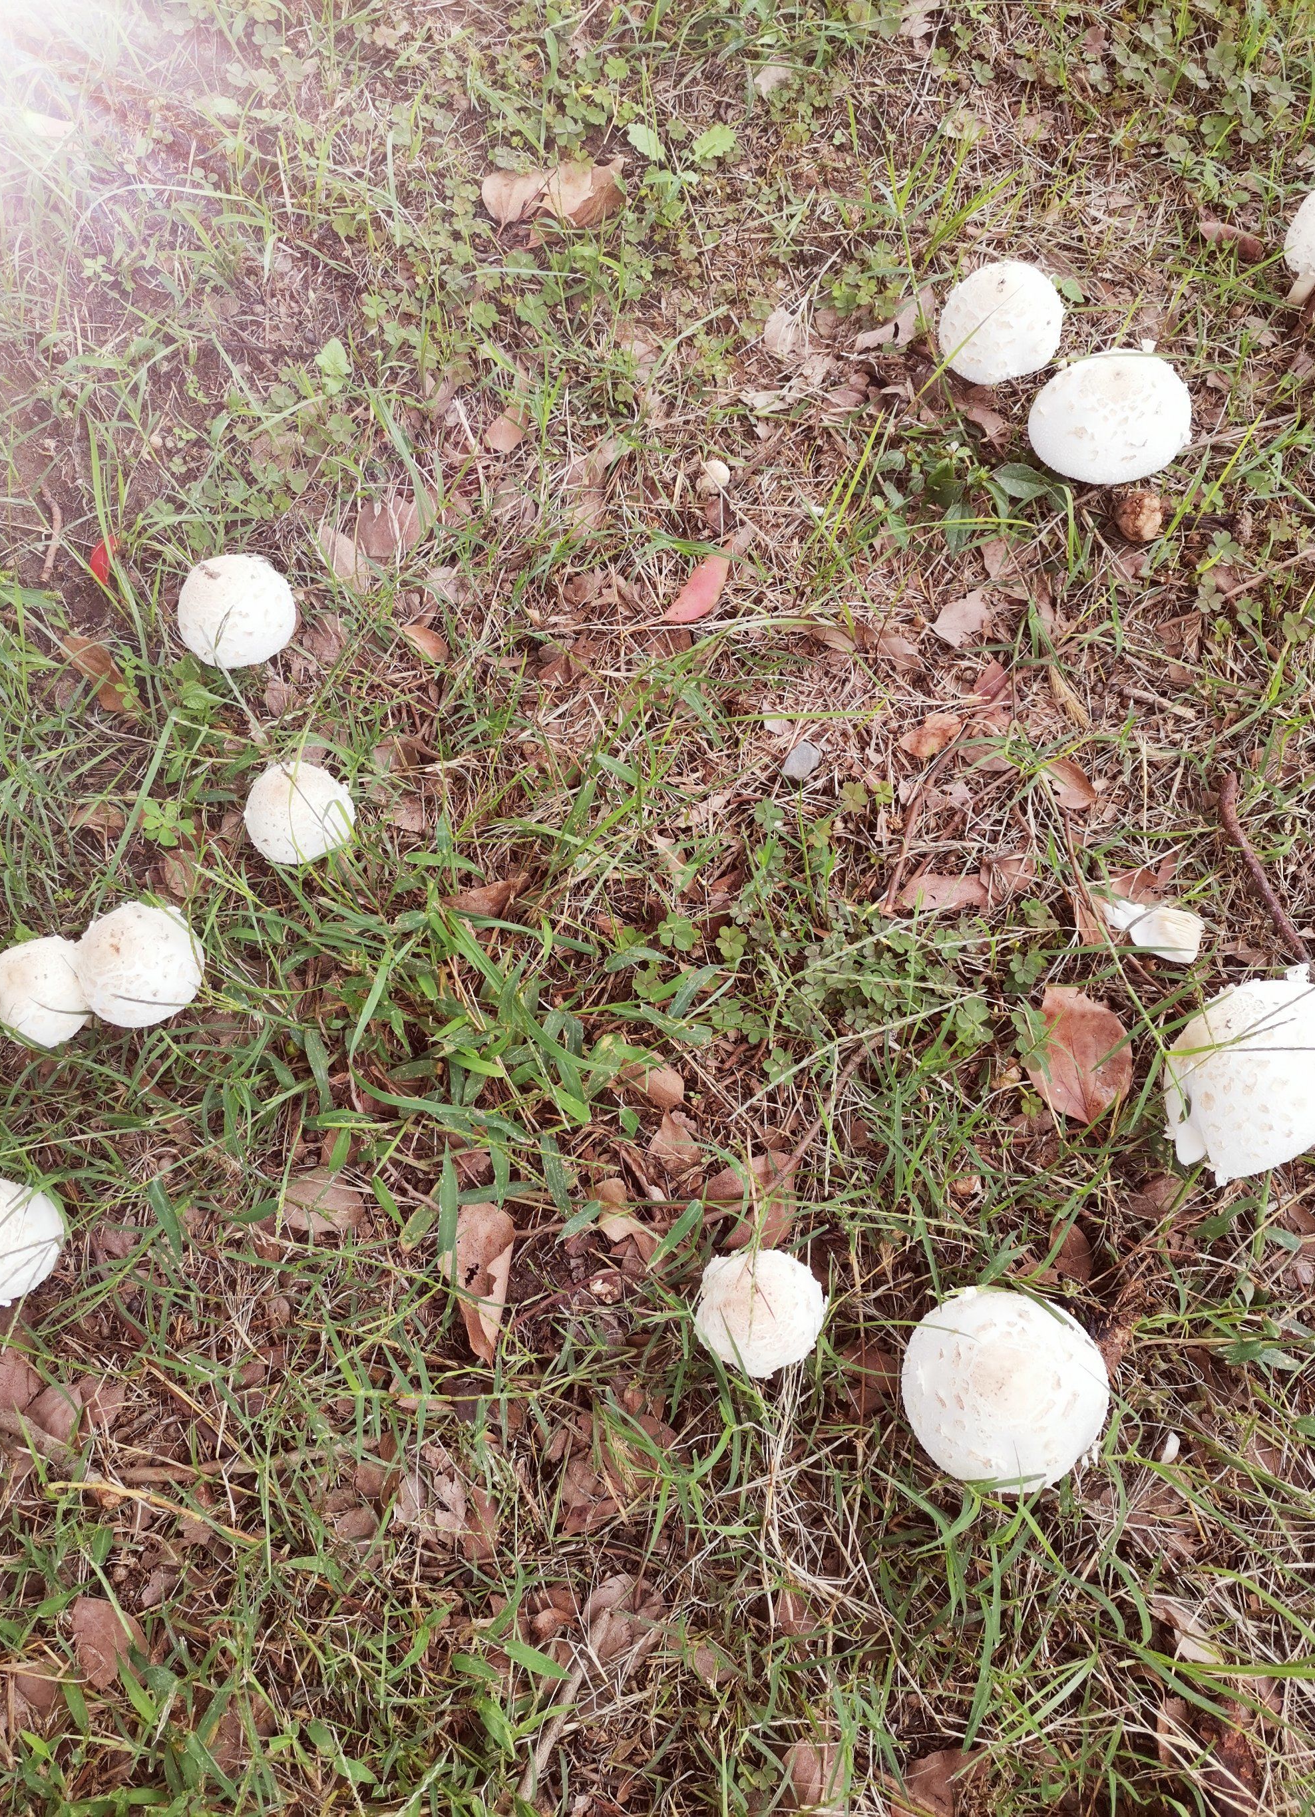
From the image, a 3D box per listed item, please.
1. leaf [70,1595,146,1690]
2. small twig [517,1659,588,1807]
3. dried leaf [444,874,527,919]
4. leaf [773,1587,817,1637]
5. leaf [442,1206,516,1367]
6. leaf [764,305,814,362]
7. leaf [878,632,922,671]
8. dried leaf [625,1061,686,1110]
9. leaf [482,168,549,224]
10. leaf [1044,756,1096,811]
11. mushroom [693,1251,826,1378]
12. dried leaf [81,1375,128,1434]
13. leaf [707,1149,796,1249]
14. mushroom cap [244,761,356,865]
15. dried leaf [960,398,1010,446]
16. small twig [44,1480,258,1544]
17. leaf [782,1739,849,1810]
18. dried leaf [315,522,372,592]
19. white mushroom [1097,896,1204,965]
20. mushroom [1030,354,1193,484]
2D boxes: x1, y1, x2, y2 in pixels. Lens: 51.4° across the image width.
[{"bbox_3d":[-0.257,0.341,0.639,0.030,0.011,0.043,-18,63,-9],"label":"leaf"},{"bbox_3d":[-0.056,0.434,0.721,0.012,0.010,0.070,22,63,12],"label":"small twig"},{"bbox_3d":[-0.122,-0.009,0.961,0.060,0.020,0.026,-16,62,-9],"label":"dried leaf"},{"bbox_3d":[0.074,0.389,0.755,0.018,0.008,0.026,-20,66,-5],"label":"leaf"},{"bbox_3d":[-0.105,0.212,0.780,0.040,0.022,0.089,3,62,5],"label":"leaf"},{"bbox_3d":[0.113,-0.493,1.172,0.040,0.014,0.063,-2,65,-1],"label":"leaf"},{"bbox_3d":[0.173,-0.185,0.977,0.017,0.010,0.043,-35,66,-14],"label":"leaf"},{"bbox_3d":[0.000,0.099,0.768,0.022,0.010,0.031,-33,67,-16],"label":"dried leaf"},{"bbox_3d":[-0.139,-0.700,1.341,0.064,0.018,0.068,0,61,0],"label":"leaf"},{"bbox_3d":[0.277,-0.085,0.917,0.025,0.012,0.042,-17,62,-6],"label":"leaf"},{"bbox_3d":[0.056,0.223,0.746,0.070,0.070,0.070,-1,62,3],"label":"mushroom"},{"bbox_3d":[-0.280,0.250,0.689,0.022,0.009,0.026,-5,62,-3],"label":"dried leaf"},{"bbox_3d":[0.059,0.171,0.793,0.056,0.018,0.049,-24,63,-9],"label":"leaf"},{"bbox_3d":[-0.243,-0.062,0.932,0.075,0.085,0.075,0,65,0],"label":"mushroom cap"},{"bbox_3d":[0.248,-0.361,1.012,0.026,0.011,0.045,-23,64,-12],"label":"dried leaf"},{"bbox_3d":[-0.284,0.338,0.769,0.126,0.014,0.016,11,62,6],"label":"small twig"},{"bbox_3d":[0.083,0.462,0.727,0.034,0.014,0.033,3,65,1],"label":"leaf"},{"bbox_3d":[-0.252,-0.280,1.083,0.021,0.012,0.083,-31,67,-10],"label":"dried leaf"},{"bbox_3d":[0.335,0.013,0.929,0.068,0.028,0.039,19,66,8],"label":"white mushroom"},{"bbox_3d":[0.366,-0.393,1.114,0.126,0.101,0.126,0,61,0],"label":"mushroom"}]

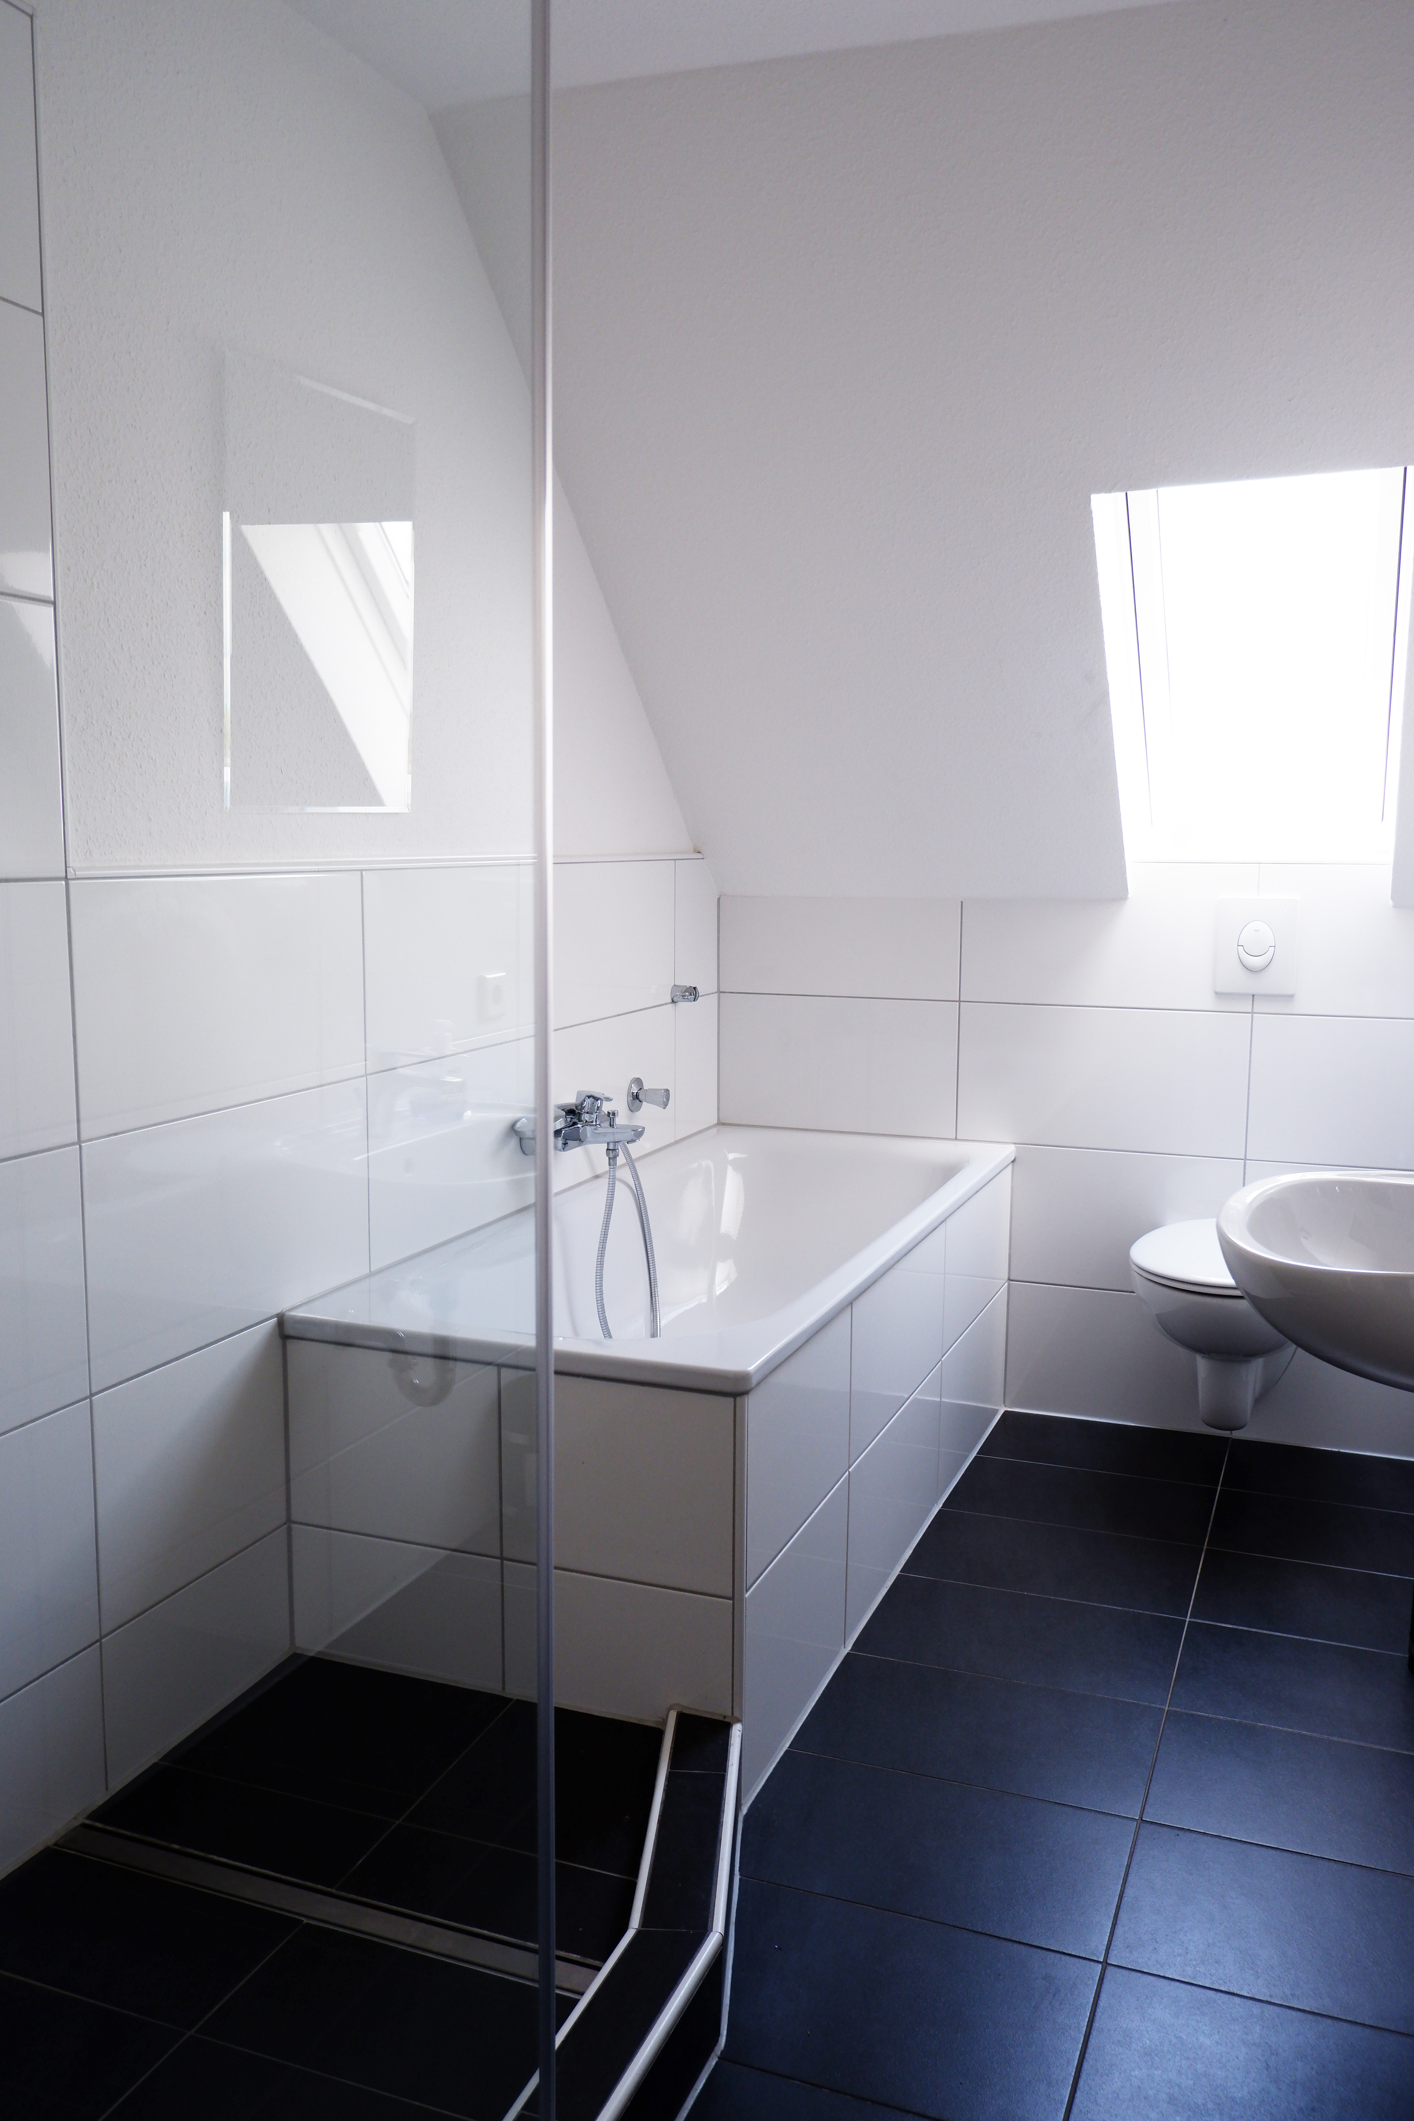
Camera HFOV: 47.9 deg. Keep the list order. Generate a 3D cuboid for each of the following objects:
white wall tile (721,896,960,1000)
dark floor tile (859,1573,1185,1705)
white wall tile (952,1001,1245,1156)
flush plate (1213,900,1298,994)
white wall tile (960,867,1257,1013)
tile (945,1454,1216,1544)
[{"bbox_3d":[0.296,-0.254,3.600,0.571,0.222,0.012,3,8,22],"label":"white wall tile"},{"bbox_3d":[0.496,0.923,2.540,0.496,0.010,0.290,3,8,22],"label":"dark floor tile"},{"bbox_3d":[0.842,0.039,3.418,0.607,0.306,0.010,3,8,22],"label":"white wall tile"},{"bbox_3d":[1.121,-0.231,3.244,0.157,0.197,0.014,3,8,22],"label":"flush plate"},{"bbox_3d":[0.841,-0.266,3.377,0.607,0.303,0.010,3,8,22],"label":"white wall tile"},{"bbox_3d":[0.720,0.851,3.074,0.496,0.010,0.284,3,8,22],"label":"tile"}]

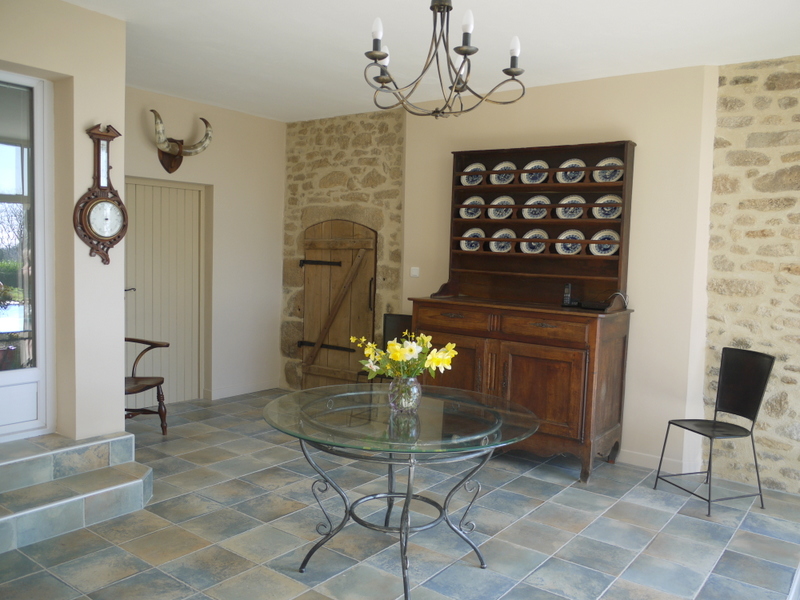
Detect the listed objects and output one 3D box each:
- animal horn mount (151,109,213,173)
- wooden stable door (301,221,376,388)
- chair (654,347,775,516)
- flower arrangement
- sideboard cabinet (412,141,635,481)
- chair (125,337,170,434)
[{"bbox_3d":[-1.980,-1.407,5.821,0.269,0.524,0.594,4,4,37],"label":"animal horn mount"},{"bbox_3d":[-0.621,0.102,6.592,0.983,1.830,0.070,4,4,37],"label":"wooden stable door"},{"bbox_3d":[1.940,0.774,4.006,0.460,0.927,0.481,0,3,-19],"label":"chair"},{"bbox_3d":[0.016,0.251,2.931,0.470,0.220,0.370,2,3,0],"label":"flower arrangement"},{"bbox_3d":[0.866,0.008,4.841,1.515,2.301,0.621,4,4,37],"label":"sideboard cabinet"},{"bbox_3d":[-2.202,0.599,5.006,0.600,0.940,0.620,3,4,20],"label":"chair"}]

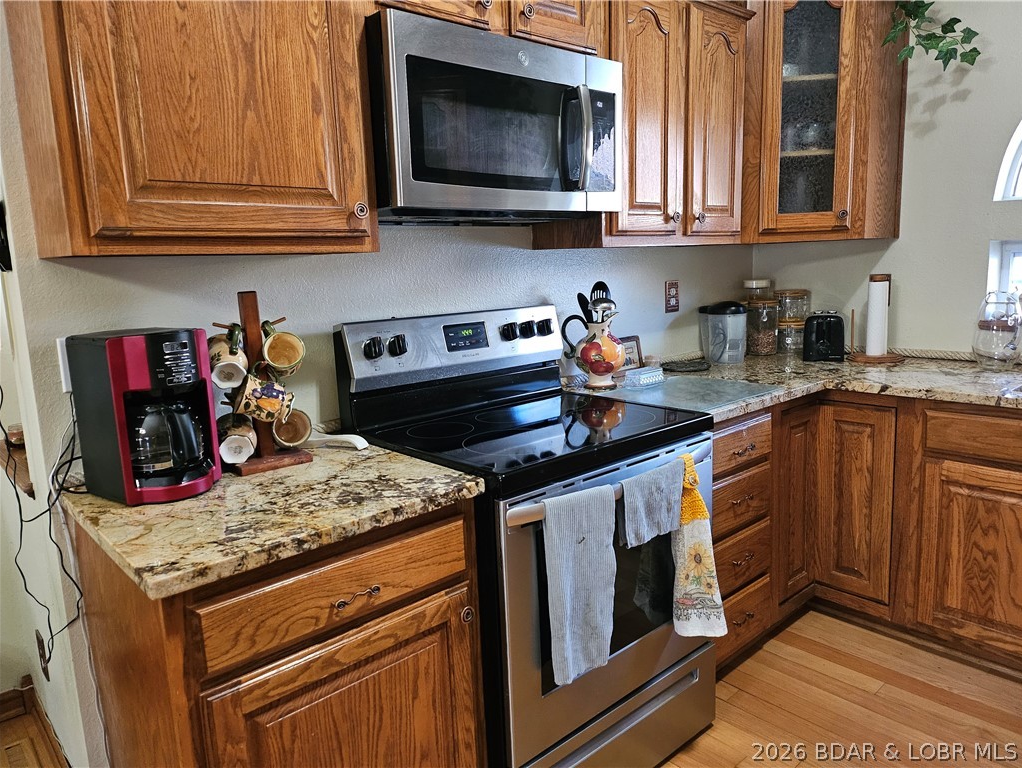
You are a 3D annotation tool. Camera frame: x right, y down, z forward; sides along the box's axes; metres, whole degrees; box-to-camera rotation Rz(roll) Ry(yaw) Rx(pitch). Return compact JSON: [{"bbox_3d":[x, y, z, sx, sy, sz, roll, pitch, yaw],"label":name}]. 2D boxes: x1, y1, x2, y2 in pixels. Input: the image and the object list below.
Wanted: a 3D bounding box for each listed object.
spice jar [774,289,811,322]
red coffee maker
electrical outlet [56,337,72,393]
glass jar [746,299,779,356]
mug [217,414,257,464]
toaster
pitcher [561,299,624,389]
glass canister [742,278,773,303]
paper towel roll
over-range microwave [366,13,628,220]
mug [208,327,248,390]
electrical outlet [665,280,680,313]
[{"bbox_3d":[1.210,-0.337,3.044,0.138,0.135,0.138,1,10,21],"label":"spice jar"},{"bbox_3d":[-0.732,0.056,1.445,0.224,0.318,0.195,5,12,38],"label":"red coffee maker"},{"bbox_3d":[-0.913,-0.043,1.503,0.072,0.115,0.010,-10,12,-41],"label":"electrical outlet"},{"bbox_3d":[1.103,-0.249,3.101,0.127,0.235,0.127,1,10,20],"label":"glass jar"},{"bbox_3d":[-0.621,0.109,1.617,0.084,0.114,0.088,2,42,-38],"label":"mug"},{"bbox_3d":[1.290,-0.205,2.933,0.154,0.188,0.250,1,10,21],"label":"toaster"},{"bbox_3d":[0.283,-0.128,2.433,0.217,0.278,0.175,-1,9,7],"label":"pitcher"},{"bbox_3d":[1.090,-0.410,3.141,0.112,0.099,0.112,-2,9,0],"label":"glass canister"},{"bbox_3d":[1.434,-0.268,2.775,0.083,0.316,0.083,2,10,27],"label":"paper towel roll"},{"bbox_3d":[-0.093,-0.641,1.887,0.757,0.418,0.416,-10,12,-41],"label":"over-range microwave"},{"bbox_3d":[-0.631,-0.064,1.588,0.084,0.114,0.088,2,42,-38],"label":"mug"},{"bbox_3d":[0.657,-0.353,2.874,0.085,0.126,0.008,-10,12,-41],"label":"electrical outlet"}]

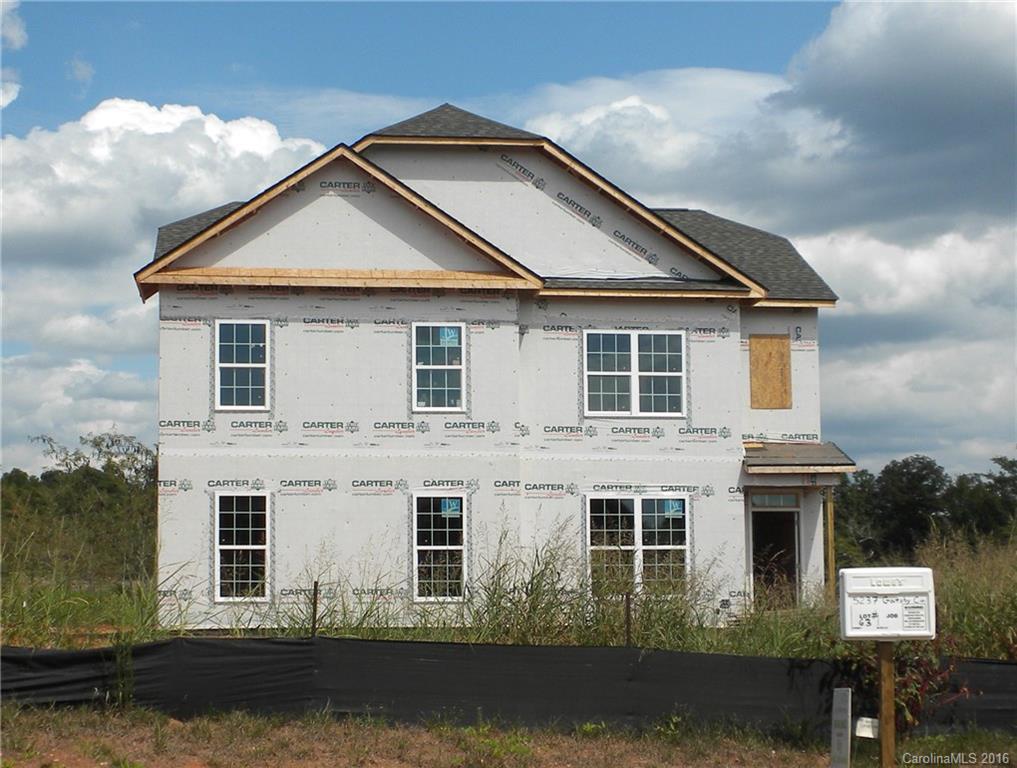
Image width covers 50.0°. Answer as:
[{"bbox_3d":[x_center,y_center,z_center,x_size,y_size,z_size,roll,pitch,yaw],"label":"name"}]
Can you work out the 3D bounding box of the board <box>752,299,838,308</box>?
[{"bbox_3d":[5.216,-1.454,19.870,1.552,0.156,0.045,0,-3,-3],"label":"board"}]

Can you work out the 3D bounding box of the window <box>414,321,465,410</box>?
[{"bbox_3d":[-1.164,-0.283,18.439,0.900,1.507,0.090,0,-3,-3],"label":"window"}]

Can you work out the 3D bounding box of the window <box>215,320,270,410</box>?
[{"bbox_3d":[-4.453,-0.314,18.291,0.911,1.512,0.090,0,-3,-3],"label":"window"}]

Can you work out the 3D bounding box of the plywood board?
[{"bbox_3d":[4.851,-0.221,20.114,0.753,1.376,0.025,0,-3,-3],"label":"plywood board"}]

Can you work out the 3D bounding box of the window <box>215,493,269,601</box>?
[{"bbox_3d":[-4.415,2.705,18.145,0.910,1.802,0.090,0,-3,-3],"label":"window"}]

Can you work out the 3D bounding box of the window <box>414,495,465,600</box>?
[{"bbox_3d":[-1.136,2.744,18.292,0.900,1.810,0.090,0,-3,-3],"label":"window"}]

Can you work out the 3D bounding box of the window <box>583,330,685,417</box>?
[{"bbox_3d":[2.227,-0.178,19.108,1.806,1.517,0.090,0,-3,-3],"label":"window"}]

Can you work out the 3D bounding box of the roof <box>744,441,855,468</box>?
[{"bbox_3d":[5.025,1.301,19.405,1.874,0.507,1.300,0,-3,-3],"label":"roof"}]

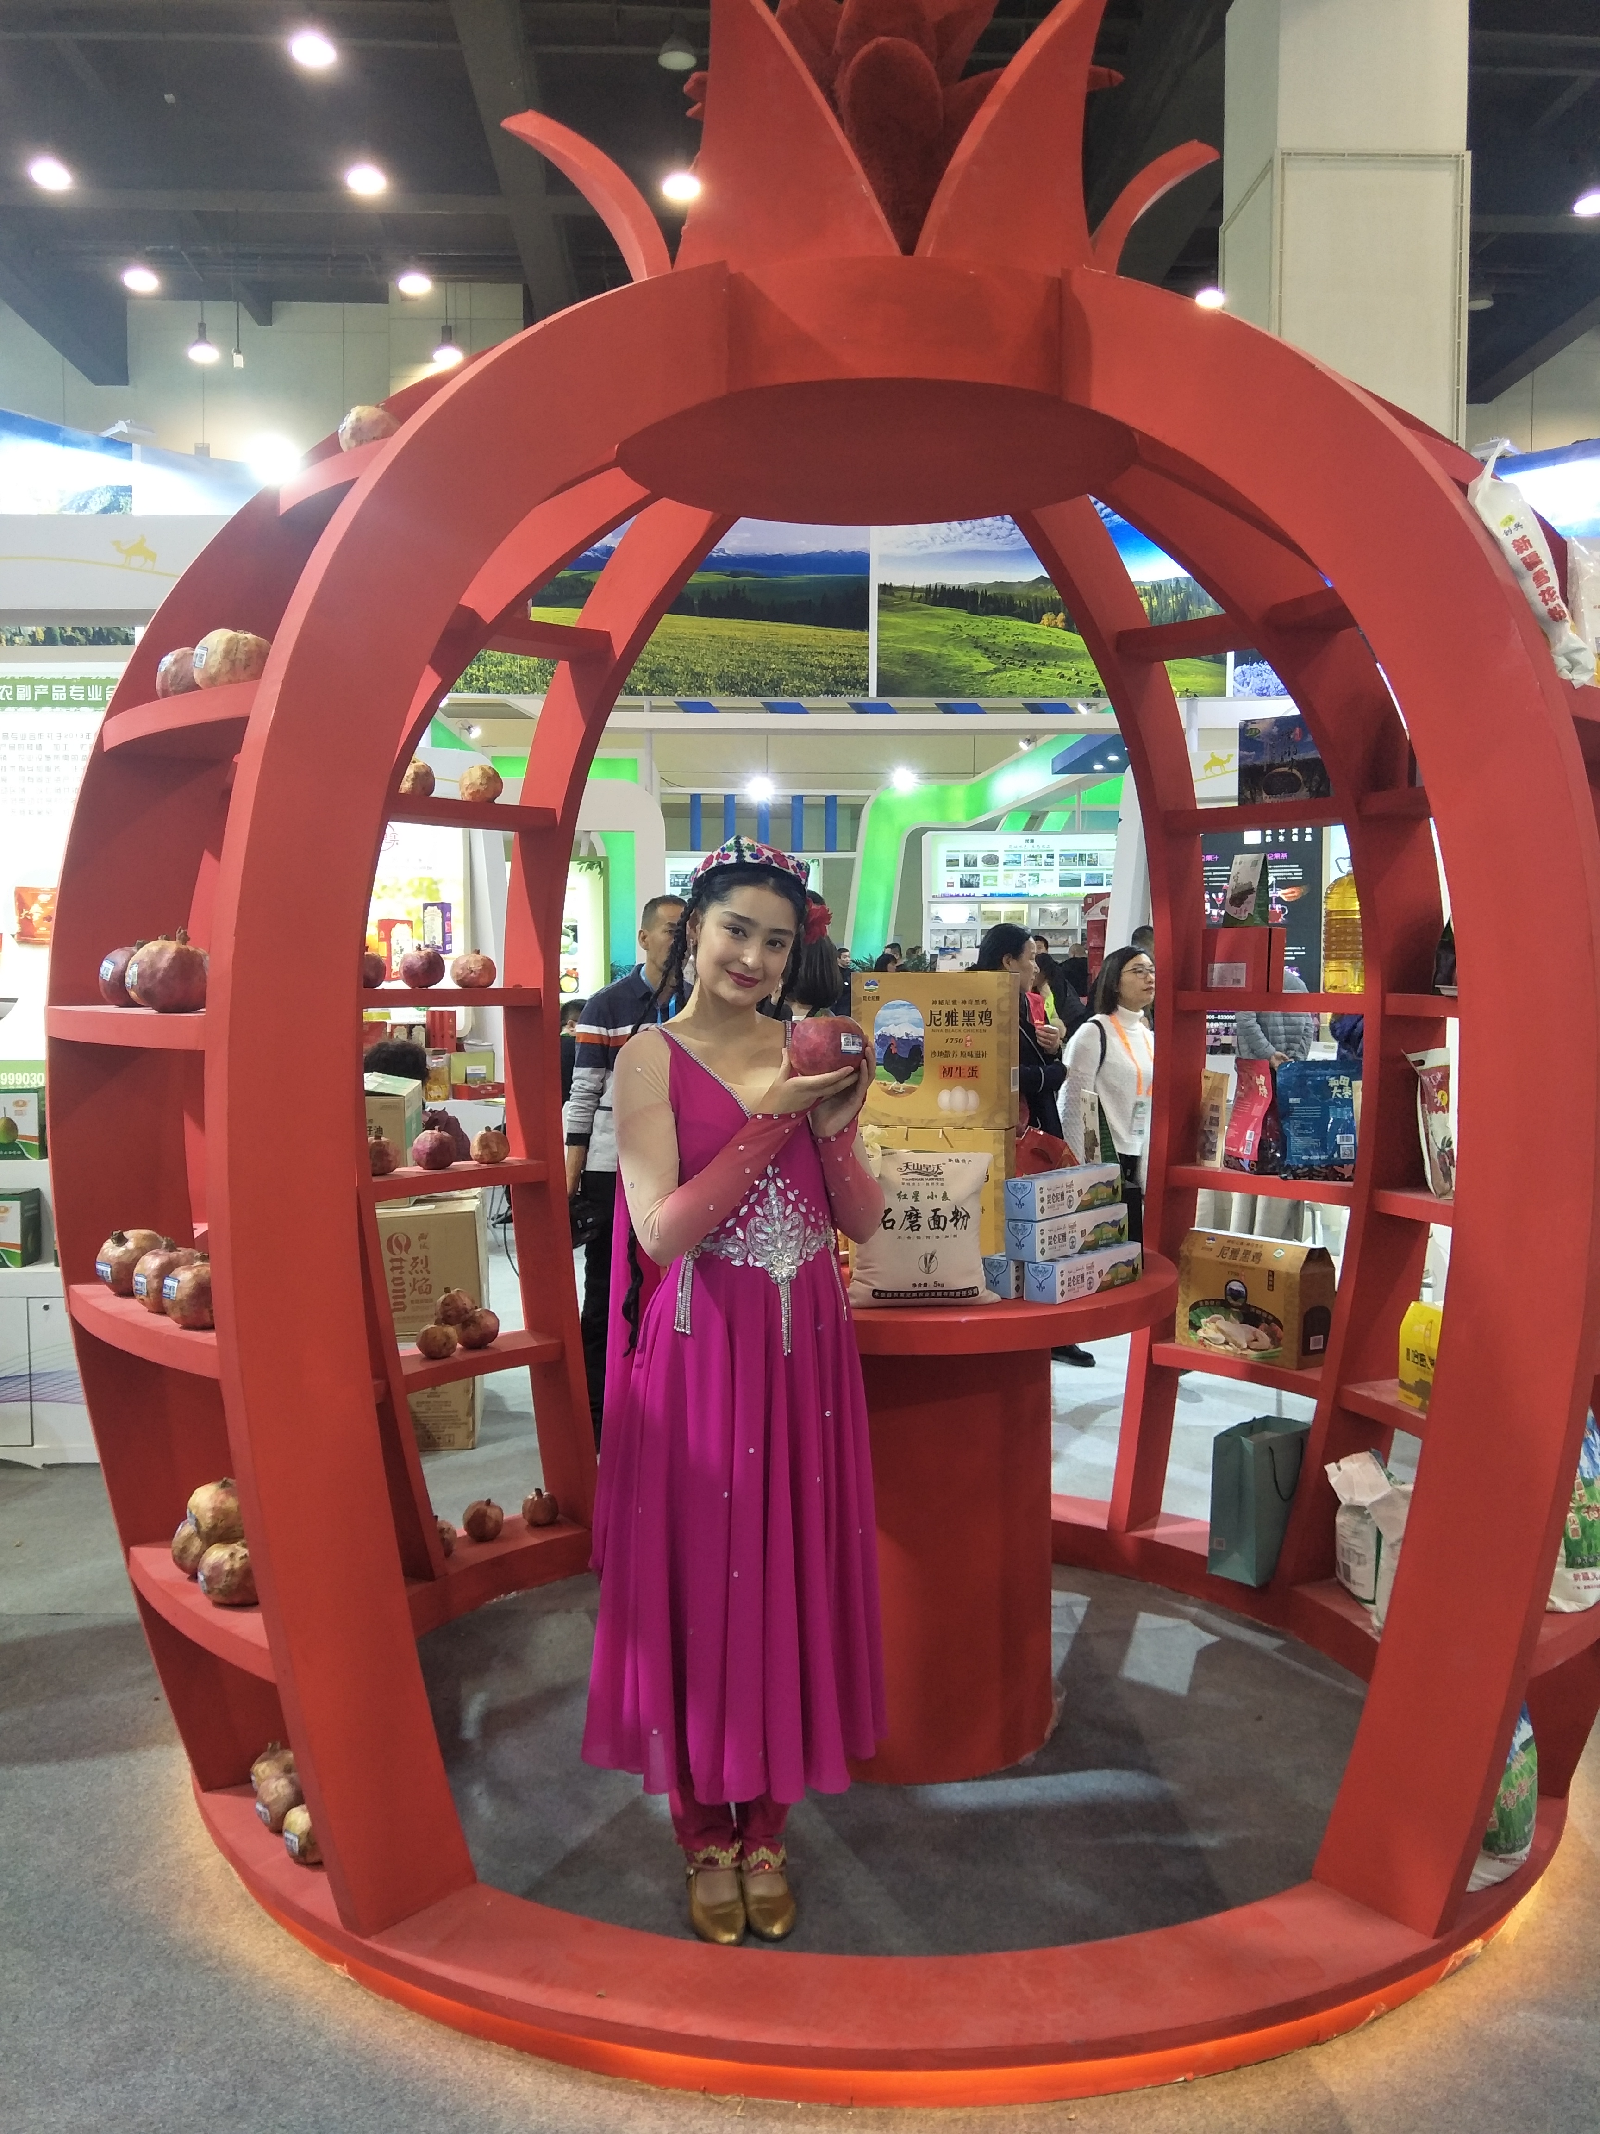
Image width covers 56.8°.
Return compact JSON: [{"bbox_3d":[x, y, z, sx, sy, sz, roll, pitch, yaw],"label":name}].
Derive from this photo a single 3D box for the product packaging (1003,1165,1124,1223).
[{"bbox_3d":[0.485,0.227,2.702,0.063,0.068,0.300,3,5,41],"label":"product packaging"}]

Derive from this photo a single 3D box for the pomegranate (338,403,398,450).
[{"bbox_3d":[-0.642,-0.951,2.214,0.097,0.090,0.097,0,4,0],"label":"pomegranate"}]

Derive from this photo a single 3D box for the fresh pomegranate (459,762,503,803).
[{"bbox_3d":[-0.753,-0.666,3.500,0.104,0.097,0.104,0,4,0],"label":"fresh pomegranate"}]

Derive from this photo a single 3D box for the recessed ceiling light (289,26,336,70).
[{"bbox_3d":[-4.534,-9.488,13.782,0.430,0.250,0.430,0,4,0],"label":"recessed ceiling light"}]

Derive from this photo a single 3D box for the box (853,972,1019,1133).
[{"bbox_3d":[0.254,-0.031,2.752,0.286,0.281,0.150,1,4,15],"label":"box"}]

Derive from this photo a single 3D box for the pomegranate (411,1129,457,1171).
[{"bbox_3d":[-0.859,0.195,3.489,0.099,0.097,0.099,0,4,0],"label":"pomegranate"}]

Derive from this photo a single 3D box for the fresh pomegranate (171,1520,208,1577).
[{"bbox_3d":[-0.913,0.723,2.245,0.092,0.092,0.092,0,4,0],"label":"fresh pomegranate"}]

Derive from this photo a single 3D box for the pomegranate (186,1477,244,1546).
[{"bbox_3d":[-0.854,0.658,2.186,0.098,0.095,0.098,0,4,0],"label":"pomegranate"}]

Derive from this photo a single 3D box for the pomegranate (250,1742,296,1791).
[{"bbox_3d":[-0.857,1.151,2.425,0.086,0.092,0.086,0,4,0],"label":"pomegranate"}]

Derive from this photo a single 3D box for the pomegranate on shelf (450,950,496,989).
[{"bbox_3d":[-0.795,-0.235,3.592,0.108,0.095,0.108,0,4,-11],"label":"pomegranate on shelf"}]

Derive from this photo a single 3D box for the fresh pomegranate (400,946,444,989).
[{"bbox_3d":[-0.893,-0.232,3.493,0.103,0.102,0.103,-1,4,-14],"label":"fresh pomegranate"}]

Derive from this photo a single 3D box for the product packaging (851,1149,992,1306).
[{"bbox_3d":[0.214,0.279,2.553,0.245,0.260,0.135,0,4,-3],"label":"product packaging"}]

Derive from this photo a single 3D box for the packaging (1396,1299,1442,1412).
[{"bbox_3d":[1.341,0.612,3.054,0.085,0.210,0.190,-1,4,-18],"label":"packaging"}]

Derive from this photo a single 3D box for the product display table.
[{"bbox_3d":[0.185,0.837,2.990,1.090,0.910,1.090,0,4,0],"label":"product display table"}]

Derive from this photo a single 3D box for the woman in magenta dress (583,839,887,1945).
[{"bbox_3d":[-0.102,0.489,2.296,0.470,1.670,0.470,0,4,-10],"label":"woman in magenta dress"}]

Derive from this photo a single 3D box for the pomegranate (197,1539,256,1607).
[{"bbox_3d":[-0.831,0.742,2.162,0.096,0.092,0.096,0,4,0],"label":"pomegranate"}]

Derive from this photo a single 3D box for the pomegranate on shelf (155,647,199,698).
[{"bbox_3d":[-0.905,-0.572,2.160,0.090,0.085,0.090,0,4,0],"label":"pomegranate on shelf"}]

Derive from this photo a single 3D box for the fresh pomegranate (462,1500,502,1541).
[{"bbox_3d":[-0.752,1.068,3.517,0.095,0.102,0.095,0,4,0],"label":"fresh pomegranate"}]

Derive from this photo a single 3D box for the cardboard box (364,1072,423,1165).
[{"bbox_3d":[-1.385,0.252,4.696,0.335,0.360,0.280,0,4,-3],"label":"cardboard box"}]

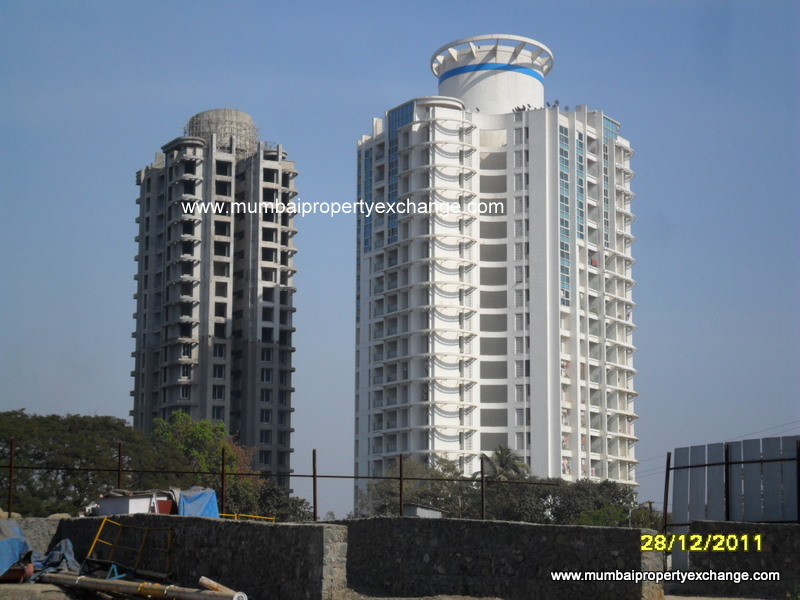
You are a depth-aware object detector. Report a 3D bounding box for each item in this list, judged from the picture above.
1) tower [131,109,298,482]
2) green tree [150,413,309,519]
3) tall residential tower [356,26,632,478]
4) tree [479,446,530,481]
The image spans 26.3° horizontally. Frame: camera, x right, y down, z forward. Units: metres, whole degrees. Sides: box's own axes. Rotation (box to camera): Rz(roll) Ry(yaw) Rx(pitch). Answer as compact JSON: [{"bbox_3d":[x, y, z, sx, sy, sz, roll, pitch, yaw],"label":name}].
[{"bbox_3d":[-27.617,6.064,251.912,18.290,68.300,19.470,5,-10,-29],"label":"tower"},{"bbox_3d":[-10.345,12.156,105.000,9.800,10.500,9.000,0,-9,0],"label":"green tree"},{"bbox_3d":[12.435,1.499,226.684,37.200,70.000,32.600,0,-9,1],"label":"tall residential tower"},{"bbox_3d":[8.775,18.229,145.000,4.800,11.620,4.800,0,-9,0],"label":"tree"}]

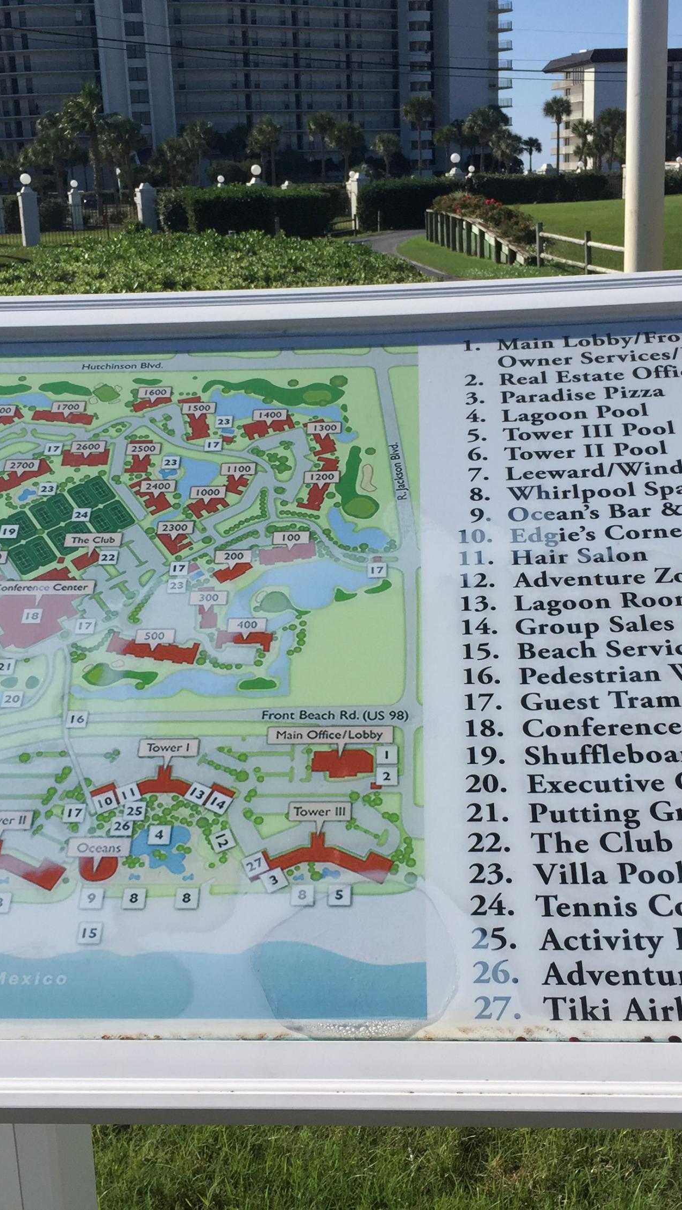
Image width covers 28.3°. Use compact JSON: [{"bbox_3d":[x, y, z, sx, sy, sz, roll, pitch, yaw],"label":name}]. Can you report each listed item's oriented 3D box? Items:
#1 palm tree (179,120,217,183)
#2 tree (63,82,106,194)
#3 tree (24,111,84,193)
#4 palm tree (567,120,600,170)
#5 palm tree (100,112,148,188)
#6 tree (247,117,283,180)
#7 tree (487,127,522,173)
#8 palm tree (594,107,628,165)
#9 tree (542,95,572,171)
[{"bbox_3d":[-11.642,-36.654,110.000,3.170,5.260,3.170,-4,18,-5],"label":"palm tree"},{"bbox_3d":[-16.690,-29.160,86.780,2.750,8.200,2.750,-5,17,-9],"label":"tree"},{"bbox_3d":[-18.430,-27.870,85.750,3.520,6.470,3.520,-6,17,-10],"label":"tree"},{"bbox_3d":[22.200,-40.970,123.520,2.650,6.480,2.650,1,17,10],"label":"palm tree"},{"bbox_3d":[-15.236,-31.694,95.000,3.380,5.300,3.380,-5,18,-8],"label":"palm tree"},{"bbox_3d":[-6.205,-36.961,110.000,2.960,5.260,2.960,-3,17,-2],"label":"tree"},{"bbox_3d":[14.010,-37.720,115.190,2.900,5.760,2.900,0,17,7],"label":"tree"},{"bbox_3d":[24.640,-41.340,122.940,3.100,7.320,3.100,1,17,11],"label":"palm tree"},{"bbox_3d":[20.731,-45.189,130.000,2.870,7.220,2.870,1,18,9],"label":"tree"}]

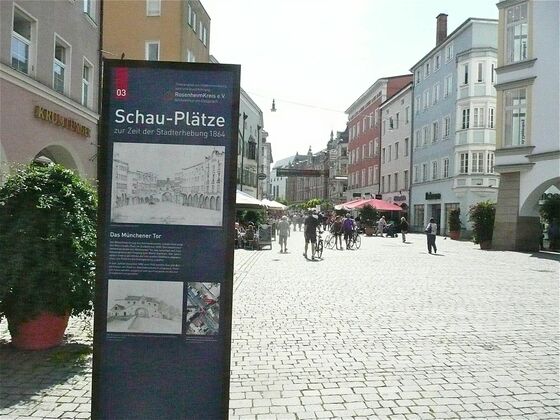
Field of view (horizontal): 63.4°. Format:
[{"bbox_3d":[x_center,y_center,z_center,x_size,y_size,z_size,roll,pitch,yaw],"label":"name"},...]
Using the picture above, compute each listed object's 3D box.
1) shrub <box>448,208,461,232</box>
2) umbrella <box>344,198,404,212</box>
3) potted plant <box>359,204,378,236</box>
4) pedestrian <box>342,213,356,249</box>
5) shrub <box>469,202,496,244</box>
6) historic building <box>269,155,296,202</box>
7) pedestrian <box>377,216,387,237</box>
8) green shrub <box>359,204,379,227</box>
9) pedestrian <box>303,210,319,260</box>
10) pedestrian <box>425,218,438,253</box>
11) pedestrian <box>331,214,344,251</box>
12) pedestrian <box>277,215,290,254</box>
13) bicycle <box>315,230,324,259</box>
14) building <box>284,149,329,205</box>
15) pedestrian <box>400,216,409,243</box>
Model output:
[{"bbox_3d":[13.020,0.709,33.800,0.920,1.660,0.920,1,-1,0],"label":"shrub"},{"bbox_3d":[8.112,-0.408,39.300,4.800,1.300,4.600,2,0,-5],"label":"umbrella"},{"bbox_3d":[7.171,0.846,36.500,1.550,2.570,1.500,2,0,-5],"label":"potted plant"},{"bbox_3d":[3.351,1.044,22.000,0.620,1.760,0.420,2,0,-3],"label":"pedestrian"},{"bbox_3d":[11.623,0.804,26.000,1.550,2.650,1.500,2,0,-5],"label":"shrub"},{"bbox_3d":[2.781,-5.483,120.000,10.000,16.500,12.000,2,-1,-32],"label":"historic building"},{"bbox_3d":[8.202,1.337,36.500,0.600,1.660,0.500,1,-1,3],"label":"pedestrian"},{"bbox_3d":[7.228,0.449,37.000,1.650,1.800,1.600,1,-1,0],"label":"green shrub"},{"bbox_3d":[1.142,0.902,16.800,0.580,1.830,0.500,1,-1,0],"label":"pedestrian"},{"bbox_3d":[7.291,1.270,21.800,0.600,1.660,0.450,2,0,-18],"label":"pedestrian"},{"bbox_3d":[2.830,1.117,22.100,0.600,1.660,0.420,2,0,-3],"label":"pedestrian"},{"bbox_3d":[0.206,1.124,20.700,0.620,1.690,0.420,2,0,-2],"label":"pedestrian"},{"bbox_3d":[1.510,1.297,17.400,0.580,1.070,1.750,1,-1,-5],"label":"bicycle"},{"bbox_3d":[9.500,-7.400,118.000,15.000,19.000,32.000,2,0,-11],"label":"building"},{"bbox_3d":[8.025,1.273,29.200,0.480,1.650,0.520,2,-1,-30],"label":"pedestrian"}]

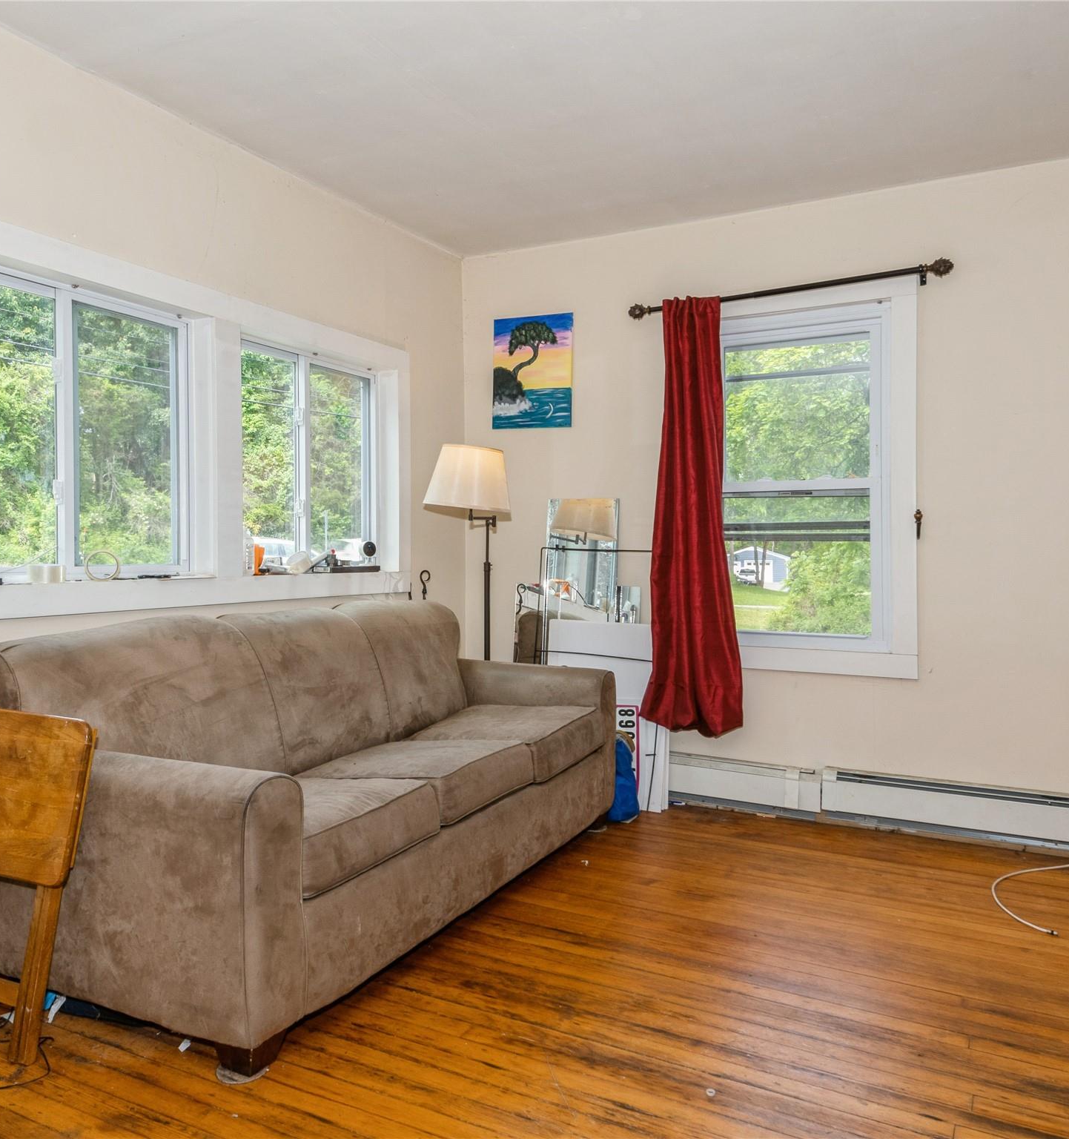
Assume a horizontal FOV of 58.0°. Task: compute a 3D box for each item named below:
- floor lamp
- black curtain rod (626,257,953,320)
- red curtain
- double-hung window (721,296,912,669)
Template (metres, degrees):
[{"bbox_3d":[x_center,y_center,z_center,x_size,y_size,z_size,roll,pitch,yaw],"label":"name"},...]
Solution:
[{"bbox_3d":[-0.230,0.234,3.969,0.366,1.489,0.449,1,1,28],"label":"floor lamp"},{"bbox_3d":[0.967,-1.089,3.819,1.270,0.089,0.100,1,1,28],"label":"black curtain rod"},{"bbox_3d":[0.642,-0.215,3.986,0.439,1.808,0.150,1,1,28],"label":"red curtain"},{"bbox_3d":[1.043,-0.342,3.884,0.941,1.505,0.100,1,1,28],"label":"double-hung window"}]

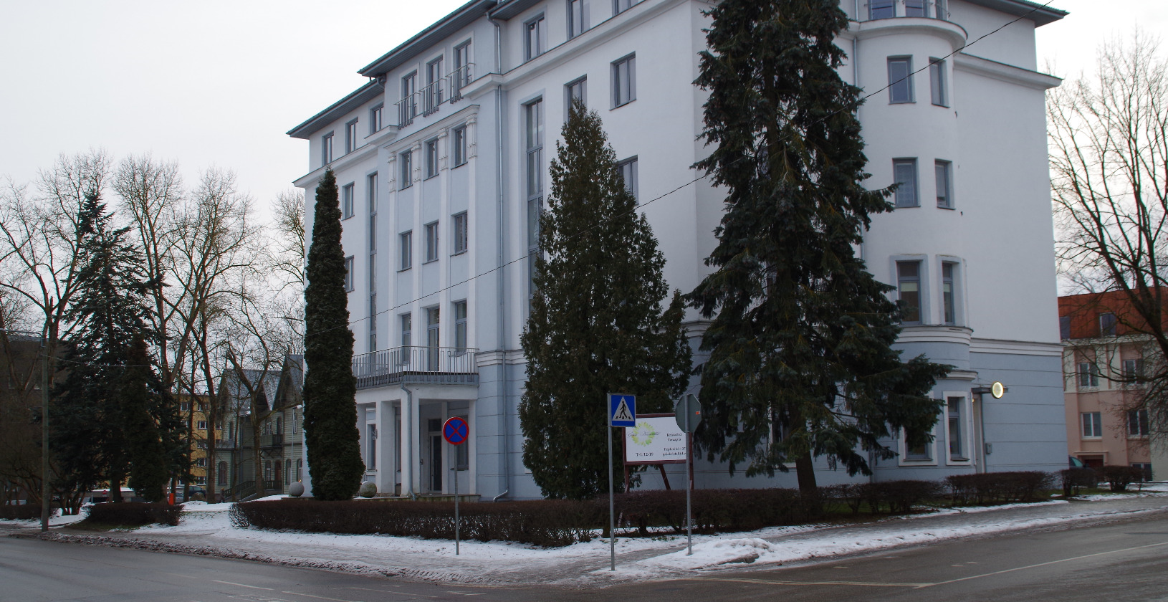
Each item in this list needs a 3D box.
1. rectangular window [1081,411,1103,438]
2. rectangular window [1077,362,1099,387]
[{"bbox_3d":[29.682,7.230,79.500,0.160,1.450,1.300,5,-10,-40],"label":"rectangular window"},{"bbox_3d":[29.668,4.336,80.000,0.200,1.480,1.275,6,-11,-42],"label":"rectangular window"}]

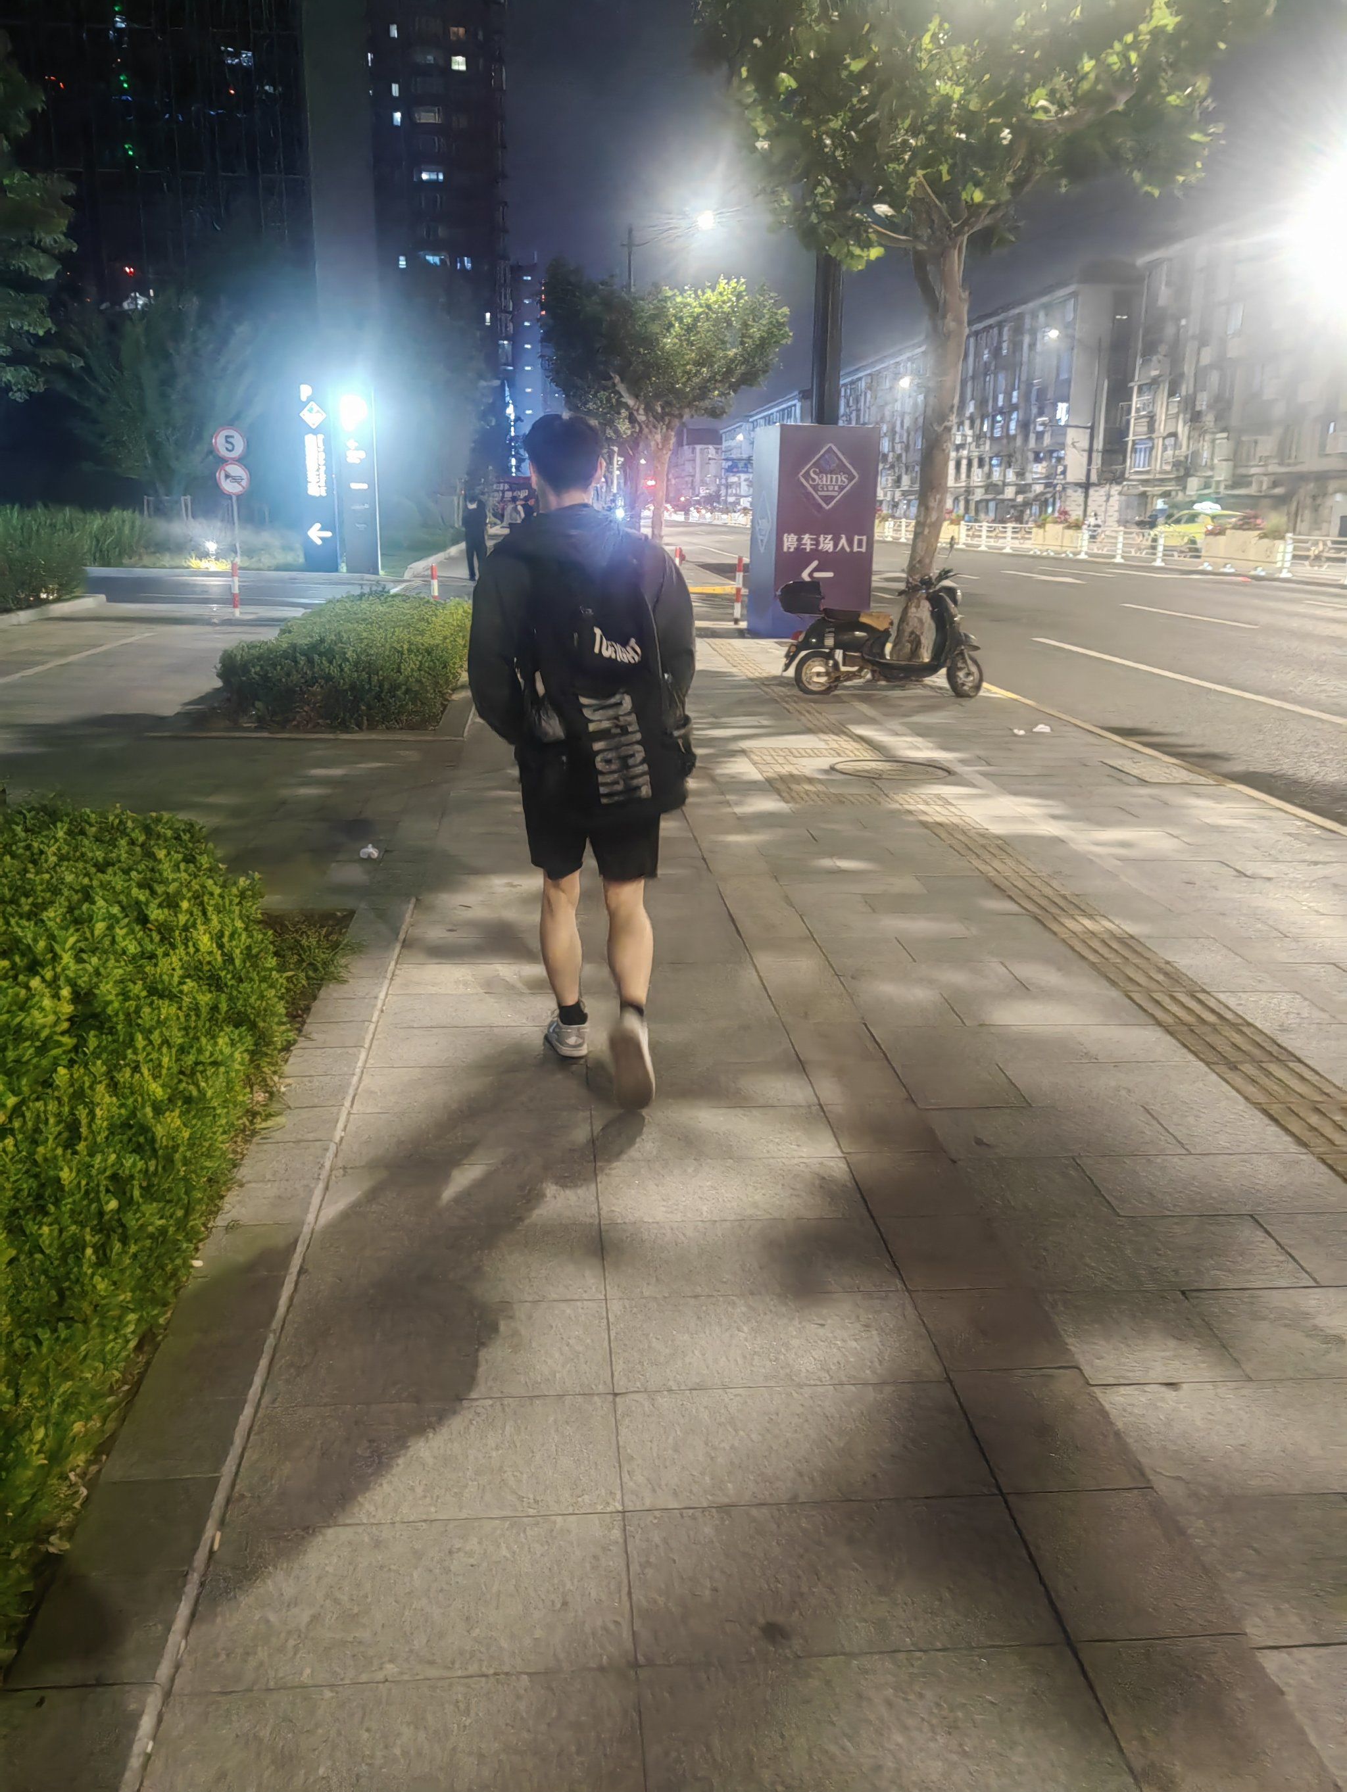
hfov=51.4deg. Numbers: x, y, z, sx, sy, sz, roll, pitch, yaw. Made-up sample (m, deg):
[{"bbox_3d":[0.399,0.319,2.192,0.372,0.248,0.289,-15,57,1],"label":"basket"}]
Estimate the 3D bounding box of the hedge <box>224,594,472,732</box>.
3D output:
[{"bbox_3d":[-2.499,-2.099,11.748,1.700,0.550,4.800,0,16,-5],"label":"hedge"}]

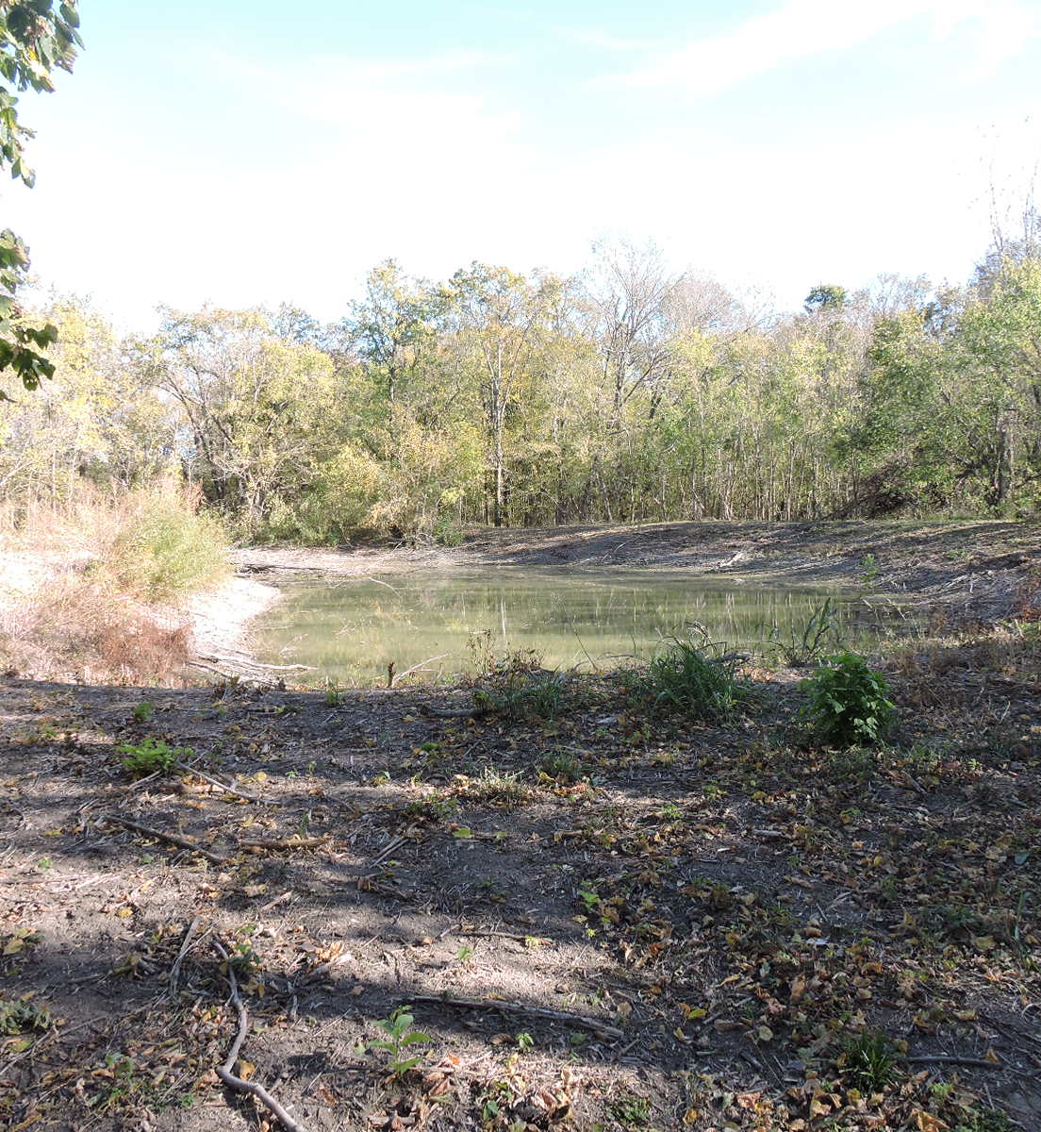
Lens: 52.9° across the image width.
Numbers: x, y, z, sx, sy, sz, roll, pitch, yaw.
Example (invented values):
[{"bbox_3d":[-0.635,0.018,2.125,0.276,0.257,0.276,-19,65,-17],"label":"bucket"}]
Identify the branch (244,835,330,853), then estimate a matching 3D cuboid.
[{"bbox_3d":[-1.111,1.308,4.968,0.411,0.050,0.070,0,3,-2],"label":"branch"}]

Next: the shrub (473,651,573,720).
[{"bbox_3d":[0.024,0.964,8.350,0.780,0.500,0.650,0,3,0],"label":"shrub"}]

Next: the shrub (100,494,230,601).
[{"bbox_3d":[-6.557,-0.315,19.300,2.250,1.870,1.950,-1,3,-19],"label":"shrub"}]

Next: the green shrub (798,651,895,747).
[{"bbox_3d":[2.278,0.906,7.294,0.660,0.620,0.600,0,3,0],"label":"green shrub"}]

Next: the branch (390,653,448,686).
[{"bbox_3d":[-0.876,0.907,9.200,0.520,0.290,0.150,0,3,-6],"label":"branch"}]

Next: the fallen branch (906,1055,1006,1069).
[{"bbox_3d":[1.247,1.419,2.996,0.269,0.025,0.035,1,3,10],"label":"fallen branch"}]

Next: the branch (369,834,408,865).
[{"bbox_3d":[-0.599,1.280,4.812,0.080,0.050,0.394,1,3,13],"label":"branch"}]

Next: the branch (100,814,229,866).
[{"bbox_3d":[-1.710,1.266,4.965,1.058,0.060,0.080,3,4,41],"label":"branch"}]

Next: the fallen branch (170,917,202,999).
[{"bbox_3d":[-1.169,1.341,3.671,0.070,0.050,0.659,-1,3,-11],"label":"fallen branch"}]

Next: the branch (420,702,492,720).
[{"bbox_3d":[-0.498,1.091,7.966,0.575,0.090,0.100,0,3,0],"label":"branch"}]

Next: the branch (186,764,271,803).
[{"bbox_3d":[-1.721,1.242,6.075,0.090,0.070,1.026,-3,5,-42],"label":"branch"}]

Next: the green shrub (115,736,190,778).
[{"bbox_3d":[-2.268,1.144,6.434,0.440,0.230,0.400,0,3,0],"label":"green shrub"}]

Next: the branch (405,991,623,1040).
[{"bbox_3d":[-0.032,1.396,3.264,0.720,0.045,0.090,1,4,18],"label":"branch"}]

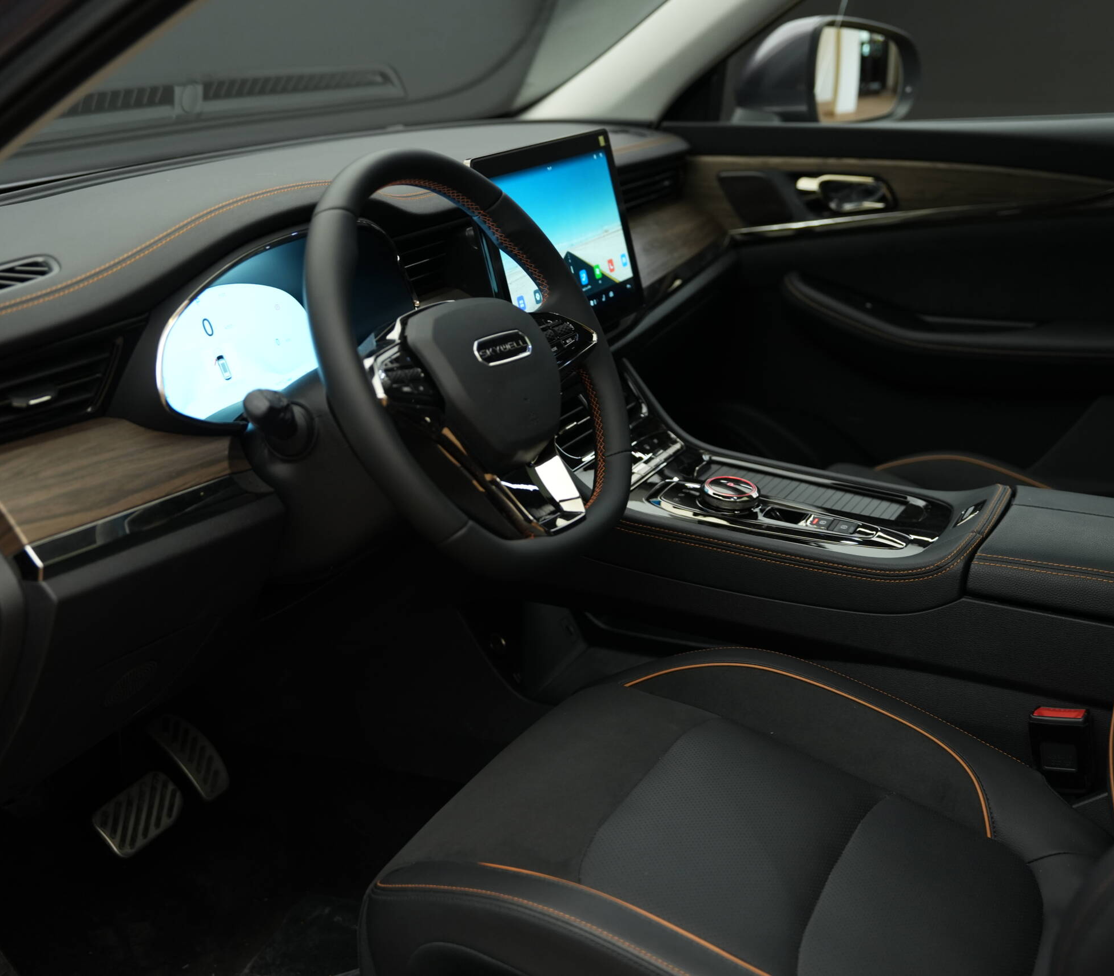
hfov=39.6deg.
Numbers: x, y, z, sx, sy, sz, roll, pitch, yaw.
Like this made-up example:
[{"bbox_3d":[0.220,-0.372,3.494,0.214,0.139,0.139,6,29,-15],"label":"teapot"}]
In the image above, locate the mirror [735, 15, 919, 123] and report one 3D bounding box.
[{"bbox_3d":[0.421,-0.638,2.400,0.250,0.180,0.150,-16,26,-39],"label":"mirror"}]

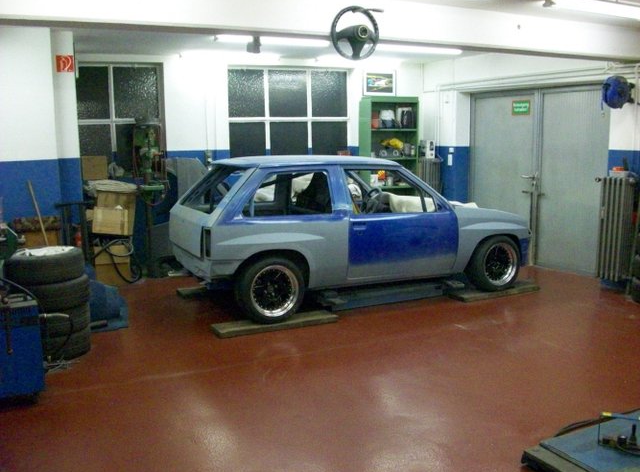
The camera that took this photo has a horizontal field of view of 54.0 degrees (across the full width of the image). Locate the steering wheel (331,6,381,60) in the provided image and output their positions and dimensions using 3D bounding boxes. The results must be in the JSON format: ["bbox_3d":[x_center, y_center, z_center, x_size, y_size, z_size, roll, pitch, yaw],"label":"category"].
[{"bbox_3d":[0.250,-1.424,4.420,0.375,0.375,0.110,-5,10,-25],"label":"steering wheel"}]

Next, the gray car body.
[{"bbox_3d":[0.358,-0.227,6.179,3.450,1.160,1.540,-5,10,-24],"label":"gray car body"}]

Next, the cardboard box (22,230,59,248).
[{"bbox_3d":[-2.400,0.127,5.419,0.320,0.320,0.290,-5,10,-25],"label":"cardboard box"}]

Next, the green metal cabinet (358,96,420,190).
[{"bbox_3d":[0.946,-0.838,8.601,0.750,2.050,0.380,-5,10,-25],"label":"green metal cabinet"}]

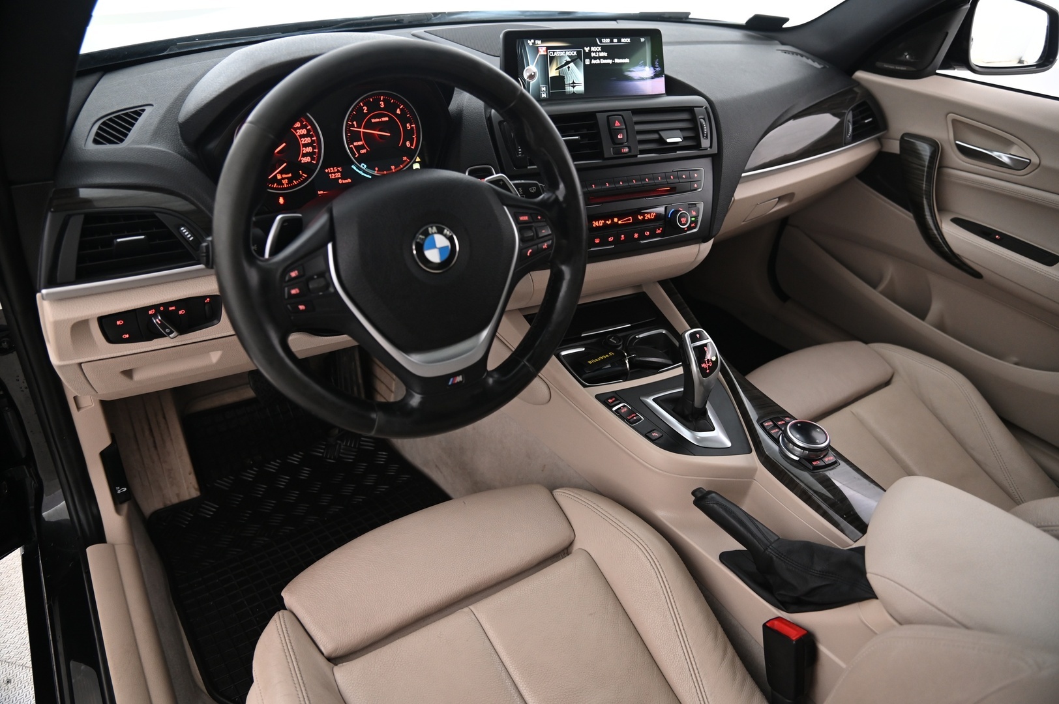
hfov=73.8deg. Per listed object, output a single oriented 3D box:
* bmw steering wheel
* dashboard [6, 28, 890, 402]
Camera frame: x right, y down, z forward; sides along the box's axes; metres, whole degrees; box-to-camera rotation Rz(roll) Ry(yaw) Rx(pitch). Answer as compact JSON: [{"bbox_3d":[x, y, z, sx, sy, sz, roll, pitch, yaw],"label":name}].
[{"bbox_3d":[-0.109,-0.104,0.692,0.374,0.374,0.090,-18,18,-29],"label":"bmw steering wheel"},{"bbox_3d":[0.016,-0.329,1.086,1.370,0.360,0.480,-18,37,-29],"label":"dashboard"}]

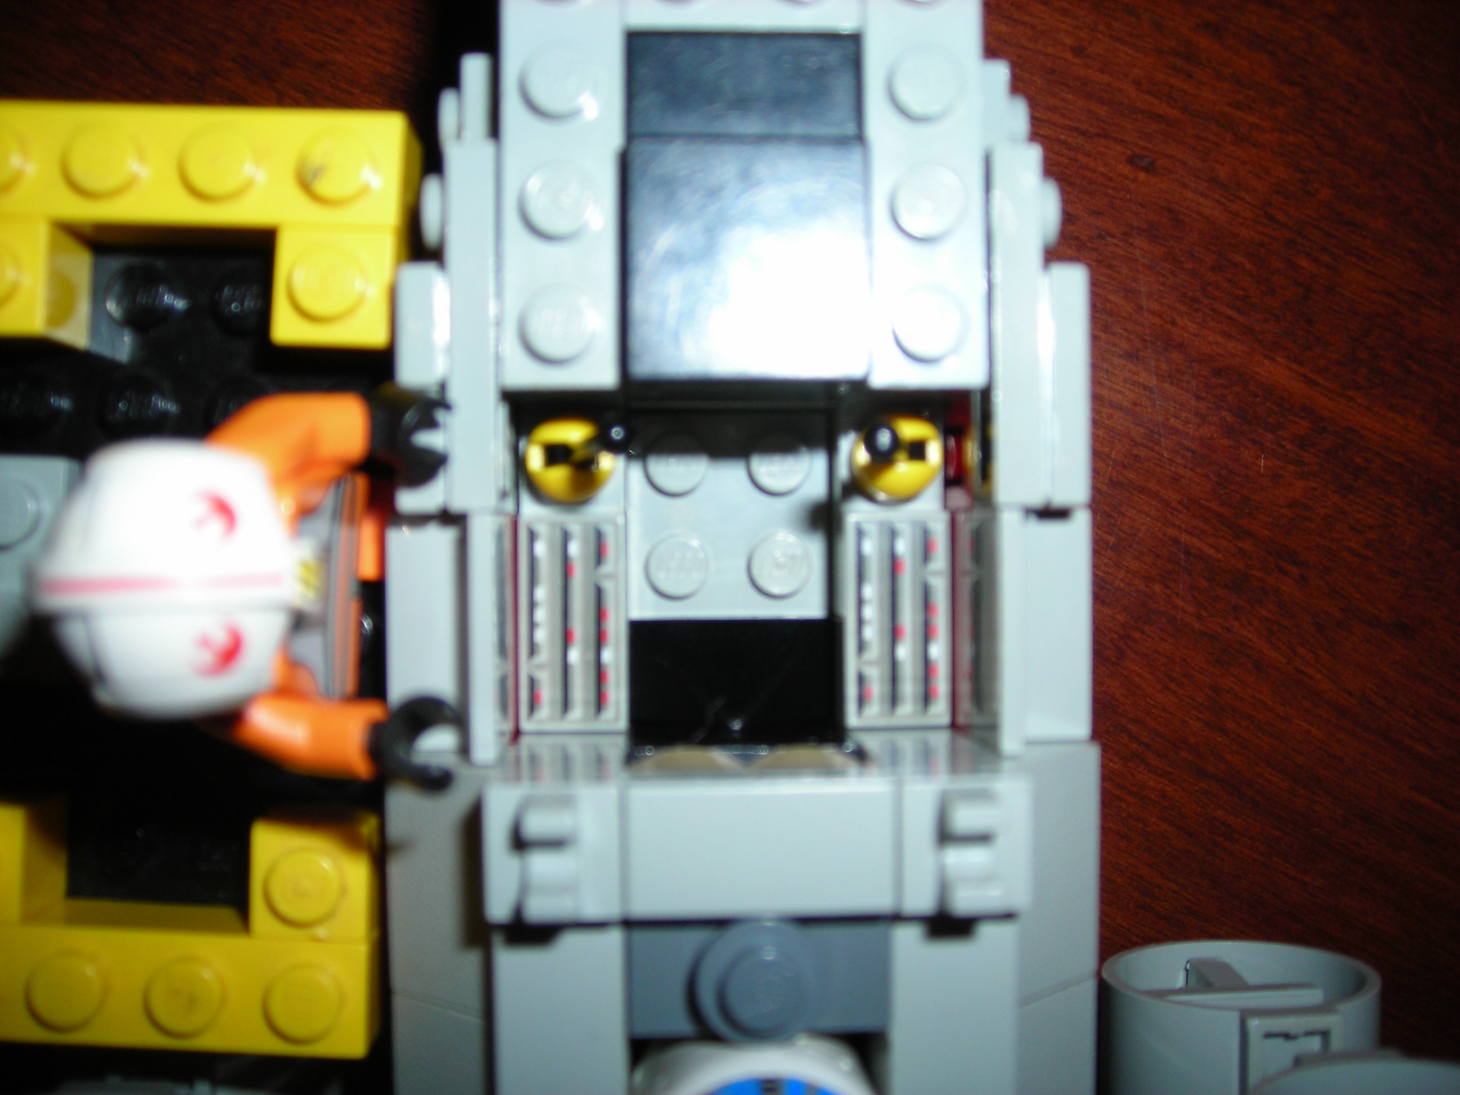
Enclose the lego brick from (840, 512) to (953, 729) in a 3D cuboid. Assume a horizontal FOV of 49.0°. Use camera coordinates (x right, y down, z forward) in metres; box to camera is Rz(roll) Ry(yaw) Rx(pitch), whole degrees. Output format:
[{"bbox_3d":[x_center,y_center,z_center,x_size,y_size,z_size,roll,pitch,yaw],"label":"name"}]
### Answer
[{"bbox_3d":[0.012,0.005,0.120,0.008,0.003,0.016,0,90,-3],"label":"lego brick"}]

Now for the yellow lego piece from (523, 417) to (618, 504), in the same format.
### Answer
[{"bbox_3d":[-0.012,-0.006,0.117,0.006,0.005,0.006,-1,92,-3],"label":"yellow lego piece"}]

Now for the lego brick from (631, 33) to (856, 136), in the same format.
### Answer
[{"bbox_3d":[0.001,-0.030,0.107,0.016,0.003,0.008,0,90,-3],"label":"lego brick"}]

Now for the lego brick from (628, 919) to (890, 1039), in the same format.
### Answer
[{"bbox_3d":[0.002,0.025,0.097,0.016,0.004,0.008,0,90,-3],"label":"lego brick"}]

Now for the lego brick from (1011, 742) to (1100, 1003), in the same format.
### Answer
[{"bbox_3d":[0.017,0.021,0.104,0.016,0.010,0.016,0,90,-3],"label":"lego brick"}]

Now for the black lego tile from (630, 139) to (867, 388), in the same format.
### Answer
[{"bbox_3d":[0.001,-0.018,0.104,0.016,0.003,0.016,0,90,-3],"label":"black lego tile"}]

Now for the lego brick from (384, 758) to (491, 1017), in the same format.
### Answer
[{"bbox_3d":[-0.015,0.022,0.103,0.016,0.010,0.016,0,90,-3],"label":"lego brick"}]

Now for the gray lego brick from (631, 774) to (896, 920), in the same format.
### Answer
[{"bbox_3d":[0.002,0.018,0.094,0.016,0.003,0.008,0,90,-3],"label":"gray lego brick"}]

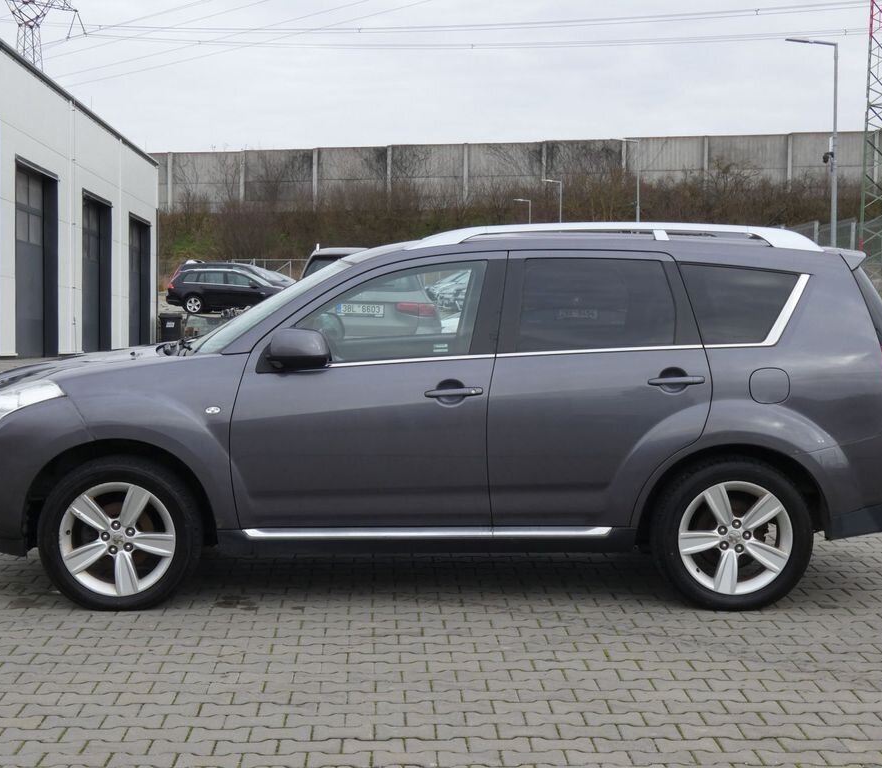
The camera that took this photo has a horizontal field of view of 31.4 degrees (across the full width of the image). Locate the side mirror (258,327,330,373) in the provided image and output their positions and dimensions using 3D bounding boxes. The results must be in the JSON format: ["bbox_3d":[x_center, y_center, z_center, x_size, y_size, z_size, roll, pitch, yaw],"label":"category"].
[{"bbox_3d":[-0.613,-0.142,6.650,0.280,0.185,0.230,0,5,0],"label":"side mirror"}]

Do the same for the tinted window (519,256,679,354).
[{"bbox_3d":[0.669,-0.341,6.815,0.700,0.420,0.050,0,-15,0],"label":"tinted window"}]

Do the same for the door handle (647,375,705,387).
[{"bbox_3d":[1.009,-0.015,6.715,0.248,0.042,0.052,0,4,-1],"label":"door handle"}]

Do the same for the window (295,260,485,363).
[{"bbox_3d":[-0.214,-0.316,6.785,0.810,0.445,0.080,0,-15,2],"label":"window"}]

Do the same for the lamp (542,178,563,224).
[{"bbox_3d":[5.832,-7.662,82.000,1.080,6.100,0.220,0,2,0],"label":"lamp"}]

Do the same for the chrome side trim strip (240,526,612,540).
[{"bbox_3d":[-0.059,0.646,6.790,1.590,0.060,0.080,0,5,0],"label":"chrome side trim strip"}]

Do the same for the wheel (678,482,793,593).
[{"bbox_3d":[1.274,0.659,6.870,0.495,0.495,0.200,0,5,0],"label":"wheel"}]

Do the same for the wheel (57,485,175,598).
[{"bbox_3d":[-1.396,0.663,6.870,0.495,0.495,0.200,0,5,-3],"label":"wheel"}]

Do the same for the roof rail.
[{"bbox_3d":[0.771,-0.650,6.930,1.840,0.130,0.100,0,4,0],"label":"roof rail"}]

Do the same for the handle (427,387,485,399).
[{"bbox_3d":[0.058,0.035,6.715,0.248,0.042,0.052,0,4,1],"label":"handle"}]

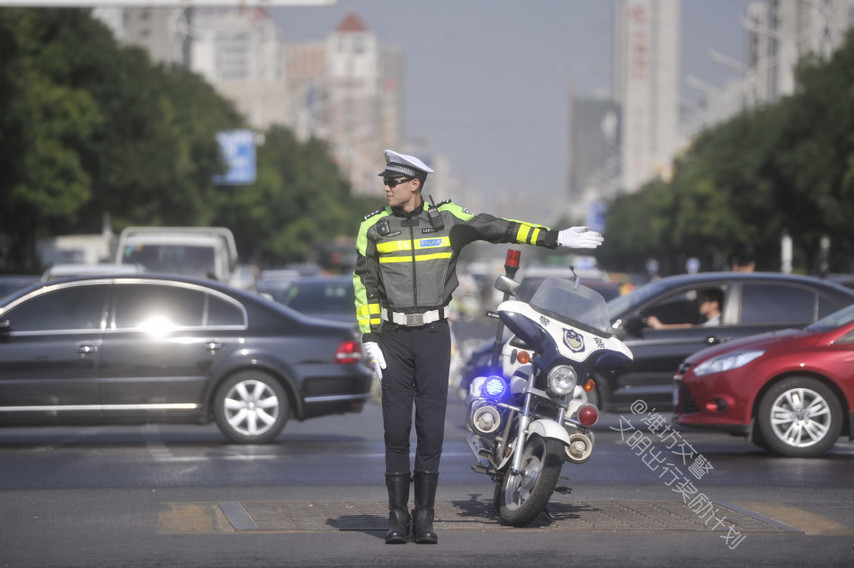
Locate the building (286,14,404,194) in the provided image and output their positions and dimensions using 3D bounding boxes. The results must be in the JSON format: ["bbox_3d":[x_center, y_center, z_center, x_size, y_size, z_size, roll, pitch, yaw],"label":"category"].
[{"bbox_3d":[-22.300,-34.400,1300.000,32.000,78.000,30.000,0,0,0],"label":"building"}]

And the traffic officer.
[{"bbox_3d":[0.167,0.308,23.000,1.050,1.900,0.380,0,0,5],"label":"traffic officer"}]

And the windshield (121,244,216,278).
[{"bbox_3d":[-3.980,-0.250,73.000,1.500,0.680,0.300,0,0,1],"label":"windshield"}]

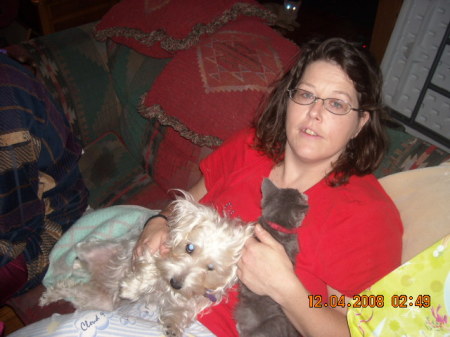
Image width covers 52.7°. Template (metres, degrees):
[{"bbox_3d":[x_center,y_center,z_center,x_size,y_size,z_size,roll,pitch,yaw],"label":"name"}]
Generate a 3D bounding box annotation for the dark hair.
[{"bbox_3d":[0.218,-0.122,0.970,0.260,0.285,0.220,19,15,19],"label":"dark hair"}]

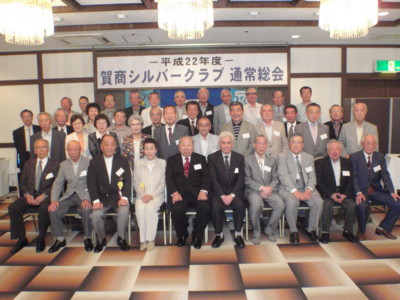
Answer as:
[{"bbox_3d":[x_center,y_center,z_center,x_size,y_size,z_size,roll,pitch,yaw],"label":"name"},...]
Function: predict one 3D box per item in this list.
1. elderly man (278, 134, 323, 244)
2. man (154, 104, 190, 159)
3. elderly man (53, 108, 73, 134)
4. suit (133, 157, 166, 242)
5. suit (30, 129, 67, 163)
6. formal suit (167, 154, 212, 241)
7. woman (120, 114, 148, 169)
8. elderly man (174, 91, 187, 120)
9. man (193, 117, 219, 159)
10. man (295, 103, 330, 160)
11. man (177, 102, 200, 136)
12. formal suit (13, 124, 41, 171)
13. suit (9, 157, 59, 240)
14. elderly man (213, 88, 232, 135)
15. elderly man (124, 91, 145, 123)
[{"bbox_3d":[1.266,0.442,4.097,0.540,1.250,0.780,-1,6,5],"label":"elderly man"},{"bbox_3d":[-0.398,0.195,4.725,0.510,1.674,0.300,0,6,6],"label":"man"},{"bbox_3d":[-2.142,0.193,5.063,0.500,1.671,0.300,-2,6,-12],"label":"elderly man"},{"bbox_3d":[-0.614,0.564,3.919,0.420,0.941,0.600,-2,6,-4],"label":"suit"},{"bbox_3d":[-2.119,0.380,4.616,0.490,1.357,0.300,-2,6,-10],"label":"suit"},{"bbox_3d":[-0.142,0.553,4.037,0.505,1.015,0.620,-1,6,-1],"label":"formal suit"},{"bbox_3d":[-0.859,0.269,4.511,0.440,1.505,0.280,-2,6,-5],"label":"woman"},{"bbox_3d":[-0.291,-0.132,5.219,0.480,1.618,0.290,-1,6,-1],"label":"elderly man"},{"bbox_3d":[0.091,0.272,4.509,0.450,1.457,0.280,-1,6,1],"label":"man"},{"bbox_3d":[1.636,0.156,4.745,0.510,1.674,0.300,0,6,10],"label":"man"},{"bbox_3d":[-0.083,0.127,4.795,0.480,1.689,0.290,-1,6,0],"label":"man"},{"bbox_3d":[-2.706,0.274,5.255,0.490,1.380,0.290,-3,6,-15],"label":"formal suit"},{"bbox_3d":[-2.016,0.588,4.004,0.500,0.959,0.600,-2,6,-12],"label":"suit"},{"bbox_3d":[0.403,-0.149,5.311,0.480,1.665,0.300,-1,6,2],"label":"elderly man"},{"bbox_3d":[-1.134,-0.196,5.760,0.490,1.670,0.300,-2,6,-7],"label":"elderly man"}]

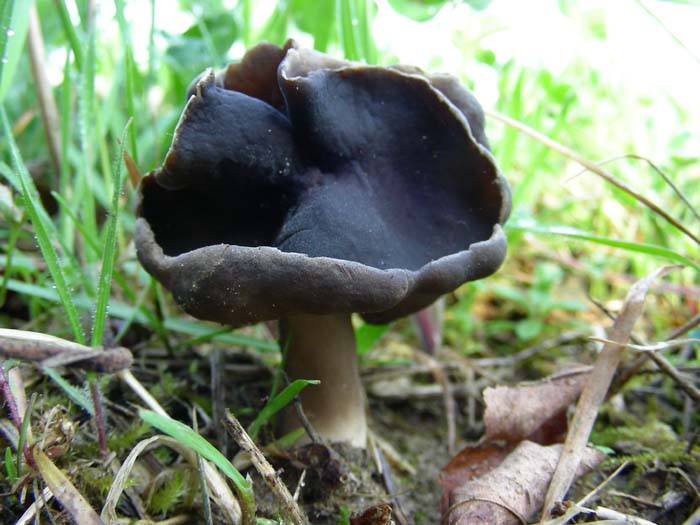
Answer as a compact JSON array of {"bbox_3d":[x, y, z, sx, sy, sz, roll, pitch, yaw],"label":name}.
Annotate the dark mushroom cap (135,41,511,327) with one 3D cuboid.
[{"bbox_3d":[-0.003,-0.012,0.105,0.048,0.035,0.044,0,12,0],"label":"dark mushroom cap"}]

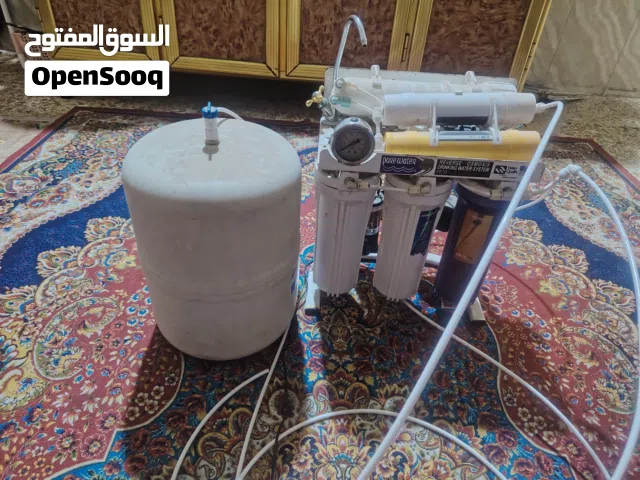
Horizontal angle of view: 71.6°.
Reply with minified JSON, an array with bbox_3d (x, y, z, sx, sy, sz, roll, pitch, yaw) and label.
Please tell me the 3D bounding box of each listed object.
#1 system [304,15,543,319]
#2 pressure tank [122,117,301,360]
[{"bbox_3d":[0.176,-0.117,0.847,0.414,0.562,0.222,3,37,1],"label":"system"},{"bbox_3d":[-0.181,-0.006,0.807,0.284,0.412,0.284,3,37,1],"label":"pressure tank"}]

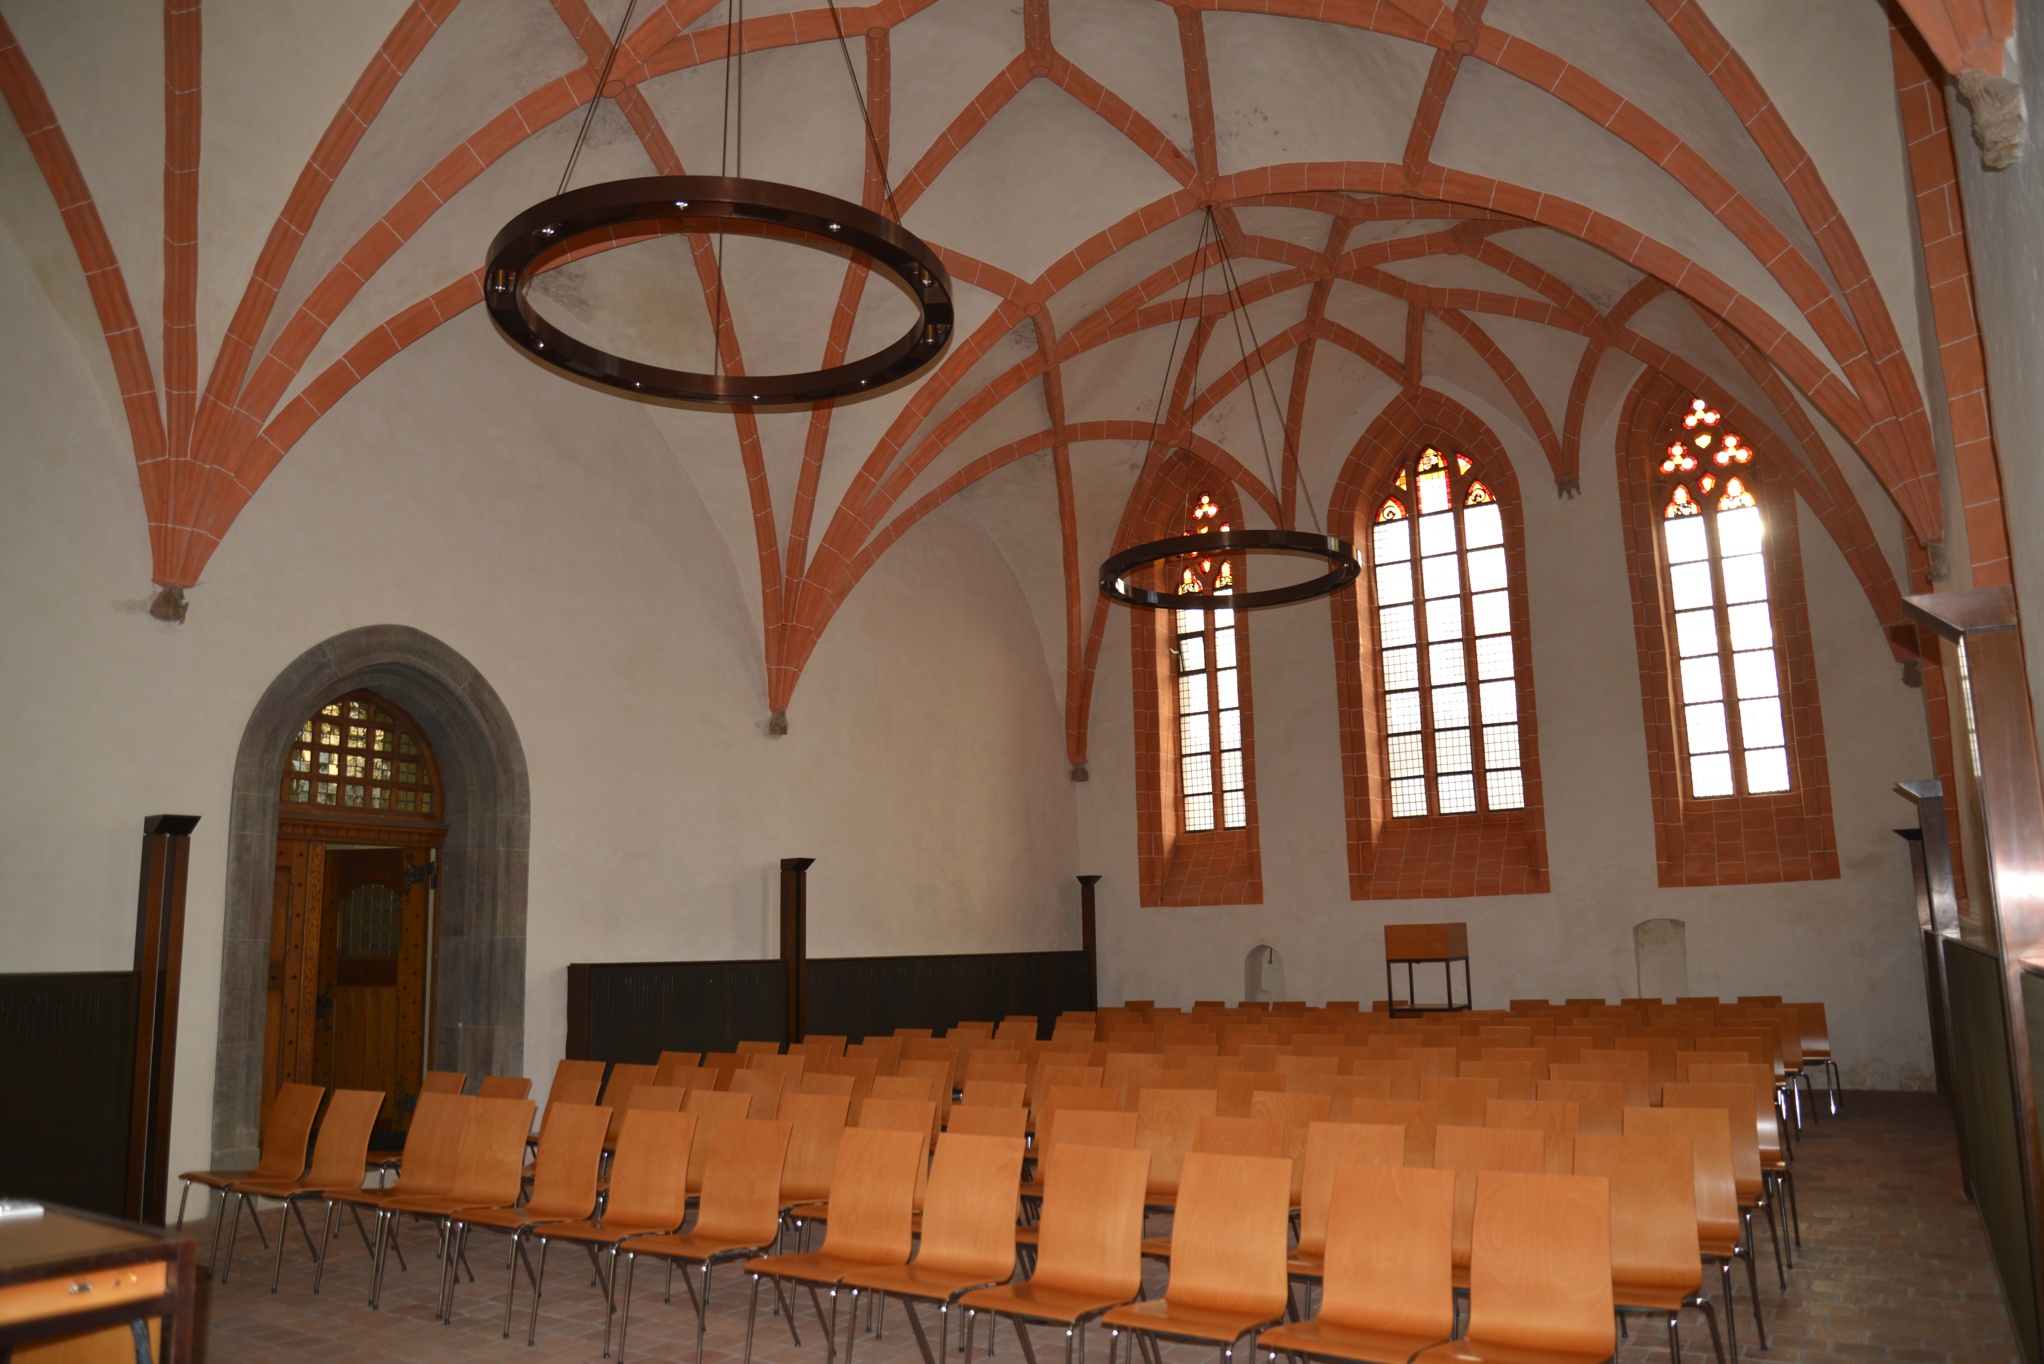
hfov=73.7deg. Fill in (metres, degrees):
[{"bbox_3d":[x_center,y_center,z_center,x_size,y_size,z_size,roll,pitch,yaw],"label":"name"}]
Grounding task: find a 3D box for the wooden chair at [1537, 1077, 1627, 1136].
[{"bbox_3d":[2.460,2.232,6.007,0.475,0.845,0.565,-7,-12,30],"label":"wooden chair"}]

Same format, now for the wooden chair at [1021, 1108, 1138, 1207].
[{"bbox_3d":[0.182,2.166,5.386,0.465,0.845,0.565,-7,-12,30],"label":"wooden chair"}]

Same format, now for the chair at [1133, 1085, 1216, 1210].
[{"bbox_3d":[0.627,2.282,6.055,0.475,0.845,0.565,-6,-12,24],"label":"chair"}]

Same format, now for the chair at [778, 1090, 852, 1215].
[{"bbox_3d":[-1.097,2.349,6.229,0.465,0.845,0.565,-7,-12,28],"label":"chair"}]

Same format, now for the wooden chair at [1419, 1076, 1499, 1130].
[{"bbox_3d":[1.978,2.294,6.278,0.475,0.845,0.565,-8,-12,31],"label":"wooden chair"}]

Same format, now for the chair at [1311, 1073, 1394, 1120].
[{"bbox_3d":[1.526,2.354,6.540,0.465,0.845,0.565,-8,-13,33],"label":"chair"}]

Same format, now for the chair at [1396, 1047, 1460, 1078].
[{"bbox_3d":[2.325,2.607,8.004,0.475,0.845,0.565,-8,-12,32],"label":"chair"}]

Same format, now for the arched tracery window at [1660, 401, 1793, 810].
[{"bbox_3d":[7.293,-0.942,14.285,0.930,4.300,0.200,-8,-12,31],"label":"arched tracery window"}]

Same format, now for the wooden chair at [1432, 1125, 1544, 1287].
[{"bbox_3d":[1.552,1.986,4.632,0.465,0.845,0.565,-8,-13,32],"label":"wooden chair"}]

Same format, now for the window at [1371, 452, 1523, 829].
[{"bbox_3d":[4.824,-0.628,15.589,1.521,4.410,0.200,-8,-12,30],"label":"window"}]

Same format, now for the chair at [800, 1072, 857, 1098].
[{"bbox_3d":[-1.203,2.570,7.282,0.490,0.855,0.550,-9,-13,34],"label":"chair"}]

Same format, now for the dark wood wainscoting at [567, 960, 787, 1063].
[{"bbox_3d":[-2.897,3.112,11.540,0.100,1.447,2.440,-8,-13,32],"label":"dark wood wainscoting"}]

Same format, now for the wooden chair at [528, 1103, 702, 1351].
[{"bbox_3d":[-1.704,2.287,5.743,0.490,0.855,0.550,-7,-12,29],"label":"wooden chair"}]

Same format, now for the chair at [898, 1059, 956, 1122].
[{"bbox_3d":[-0.724,2.704,8.033,0.490,0.855,0.550,-8,-13,34],"label":"chair"}]

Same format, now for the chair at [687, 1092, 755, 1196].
[{"bbox_3d":[-1.619,2.429,6.497,0.490,0.855,0.550,-8,-13,32],"label":"chair"}]

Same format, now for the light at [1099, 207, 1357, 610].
[{"bbox_3d":[1.658,-2.465,11.441,2.091,3.308,2.091,-1,-11,0],"label":"light"}]

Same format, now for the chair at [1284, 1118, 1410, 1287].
[{"bbox_3d":[1.117,2.039,4.840,0.465,0.845,0.565,-8,-13,33],"label":"chair"}]

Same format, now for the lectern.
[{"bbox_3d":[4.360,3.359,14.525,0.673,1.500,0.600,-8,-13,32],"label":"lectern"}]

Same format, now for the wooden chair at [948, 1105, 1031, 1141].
[{"bbox_3d":[-0.260,2.215,5.595,0.465,0.845,0.565,-7,-12,29],"label":"wooden chair"}]

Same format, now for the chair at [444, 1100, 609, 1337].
[{"bbox_3d":[-2.158,2.333,5.997,0.475,0.845,0.565,-7,-12,30],"label":"chair"}]

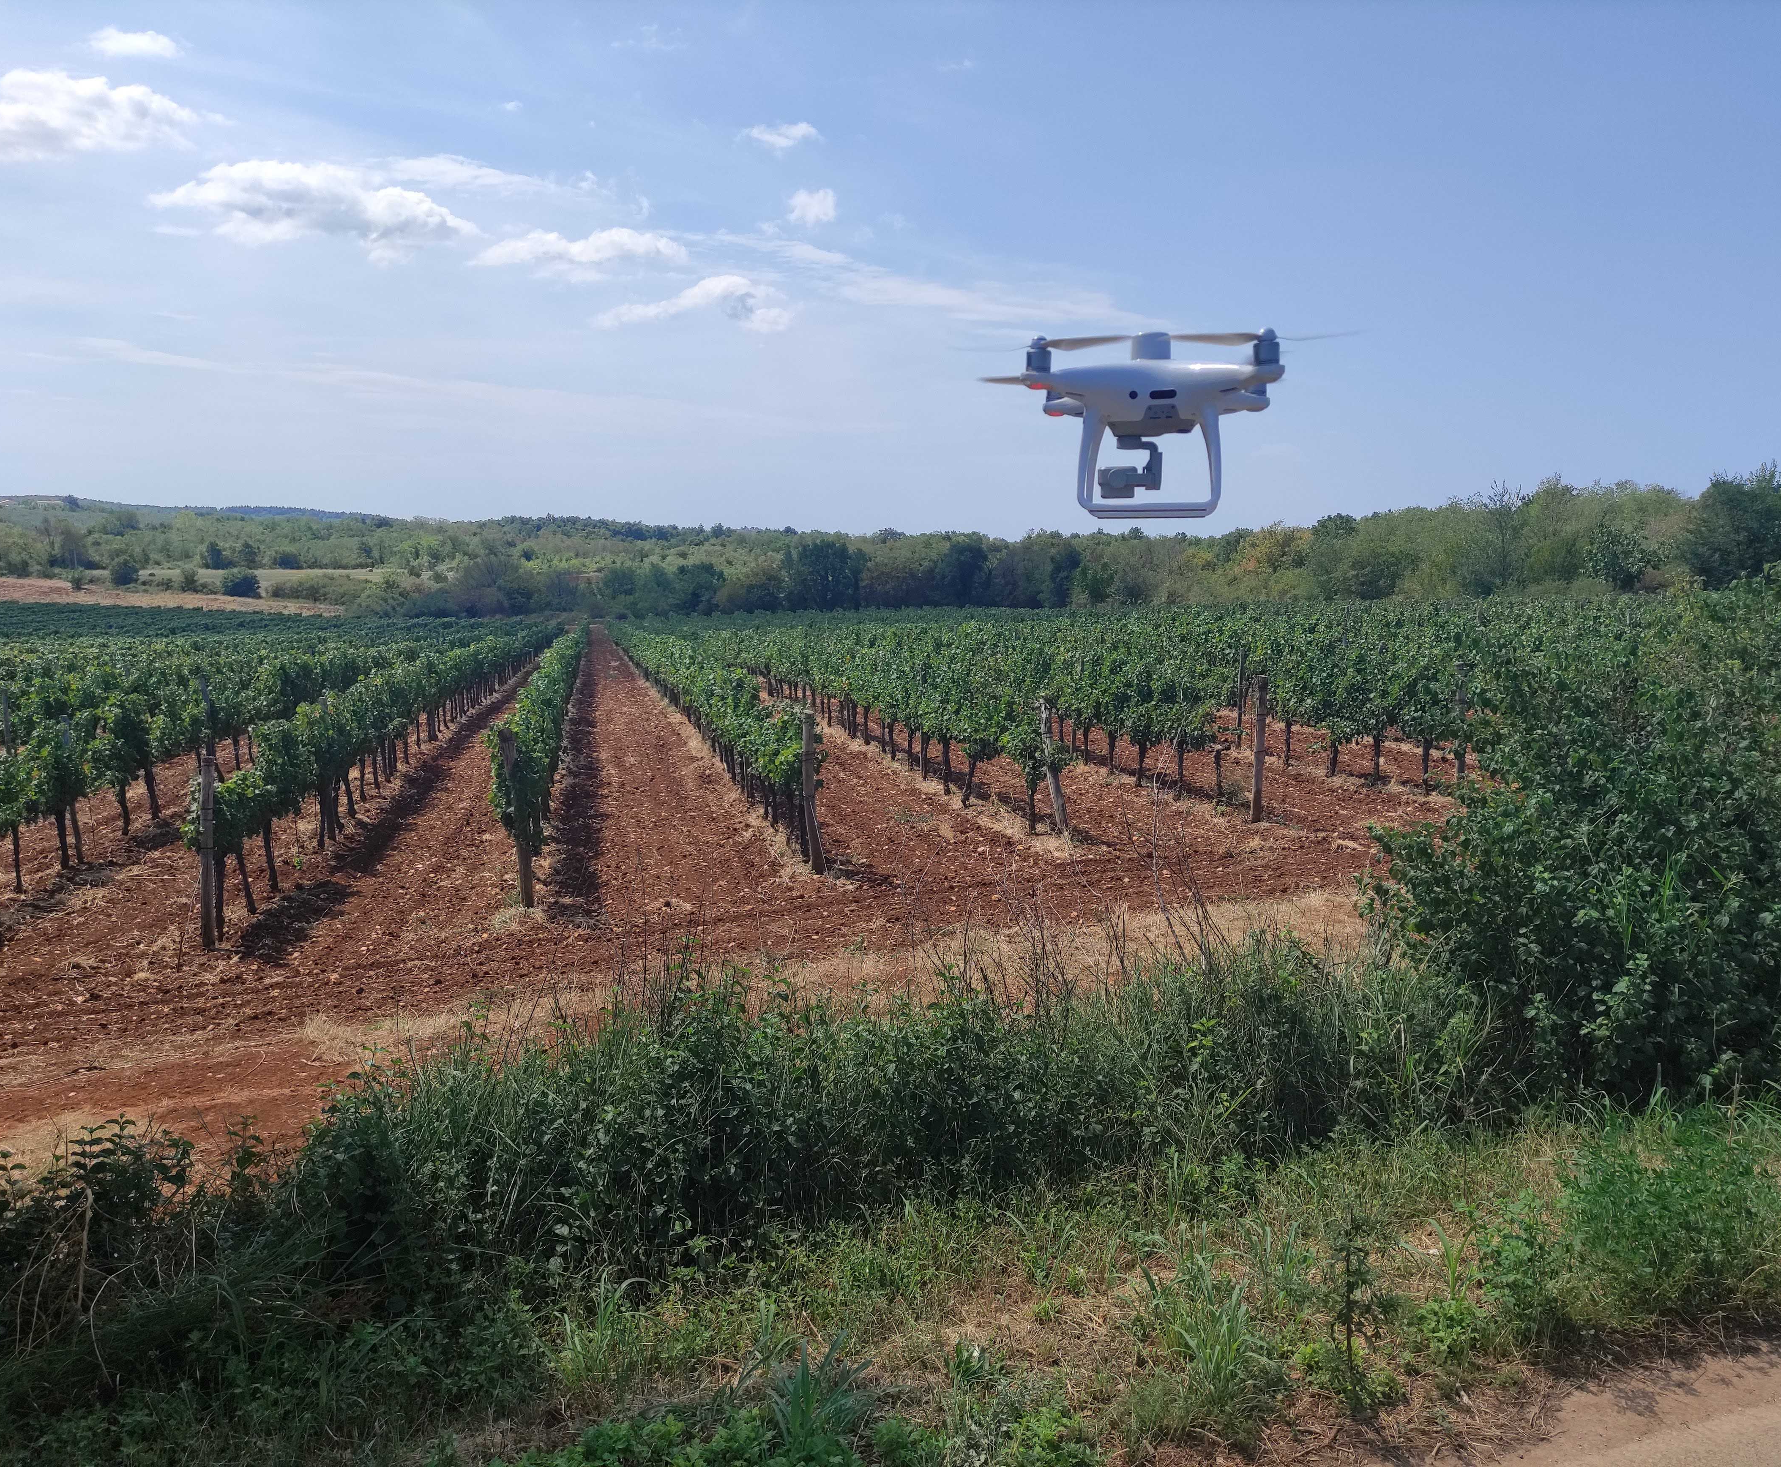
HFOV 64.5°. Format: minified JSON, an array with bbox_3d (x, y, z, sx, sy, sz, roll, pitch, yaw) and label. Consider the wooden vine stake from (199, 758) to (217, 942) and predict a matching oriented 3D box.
[{"bbox_3d":[-5.711,0.996,11.835,0.105,1.641,0.105,0,5,-26],"label":"wooden vine stake"}]

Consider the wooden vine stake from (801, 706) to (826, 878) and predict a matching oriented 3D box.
[{"bbox_3d":[-0.756,0.586,13.982,0.112,1.634,0.112,-4,5,-3],"label":"wooden vine stake"}]

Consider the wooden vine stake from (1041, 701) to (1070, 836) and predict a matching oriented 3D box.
[{"bbox_3d":[1.770,0.375,15.291,0.116,1.491,0.116,-7,4,8],"label":"wooden vine stake"}]

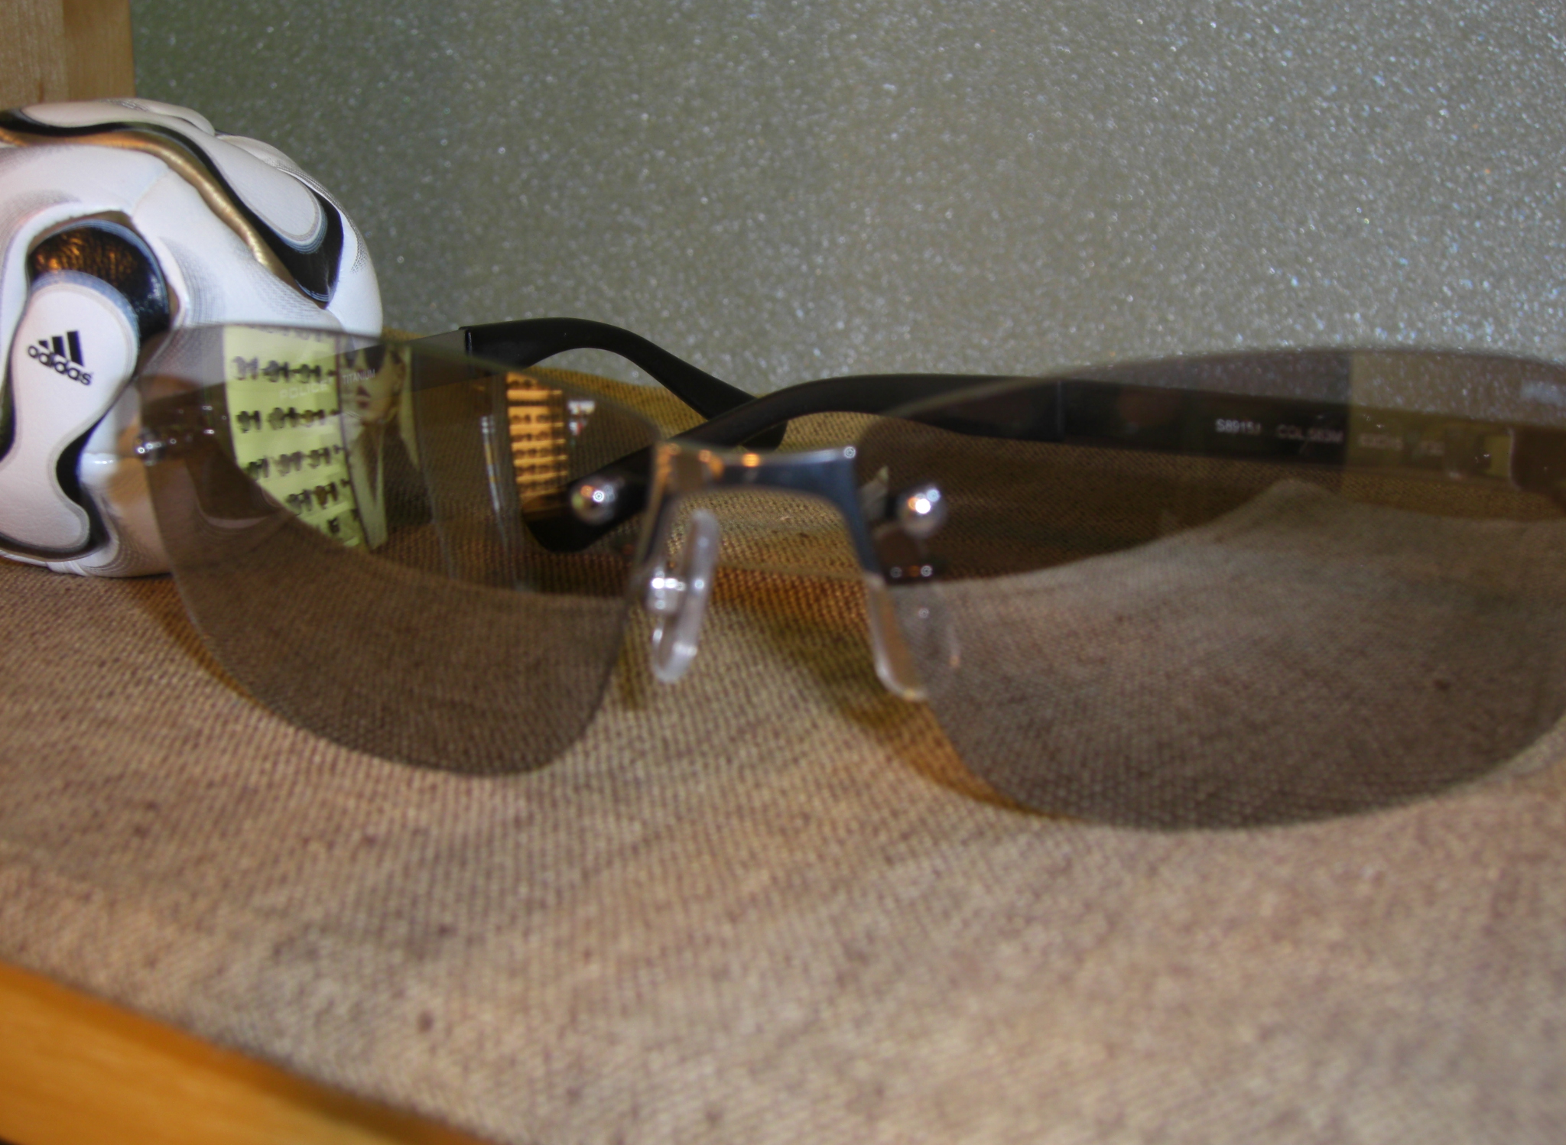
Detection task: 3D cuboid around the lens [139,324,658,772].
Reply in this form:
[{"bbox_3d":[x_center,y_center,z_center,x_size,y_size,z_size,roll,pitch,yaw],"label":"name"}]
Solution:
[{"bbox_3d":[-0.039,-0.002,0.154,0.063,0.041,0.012,10,27,29],"label":"lens"}]

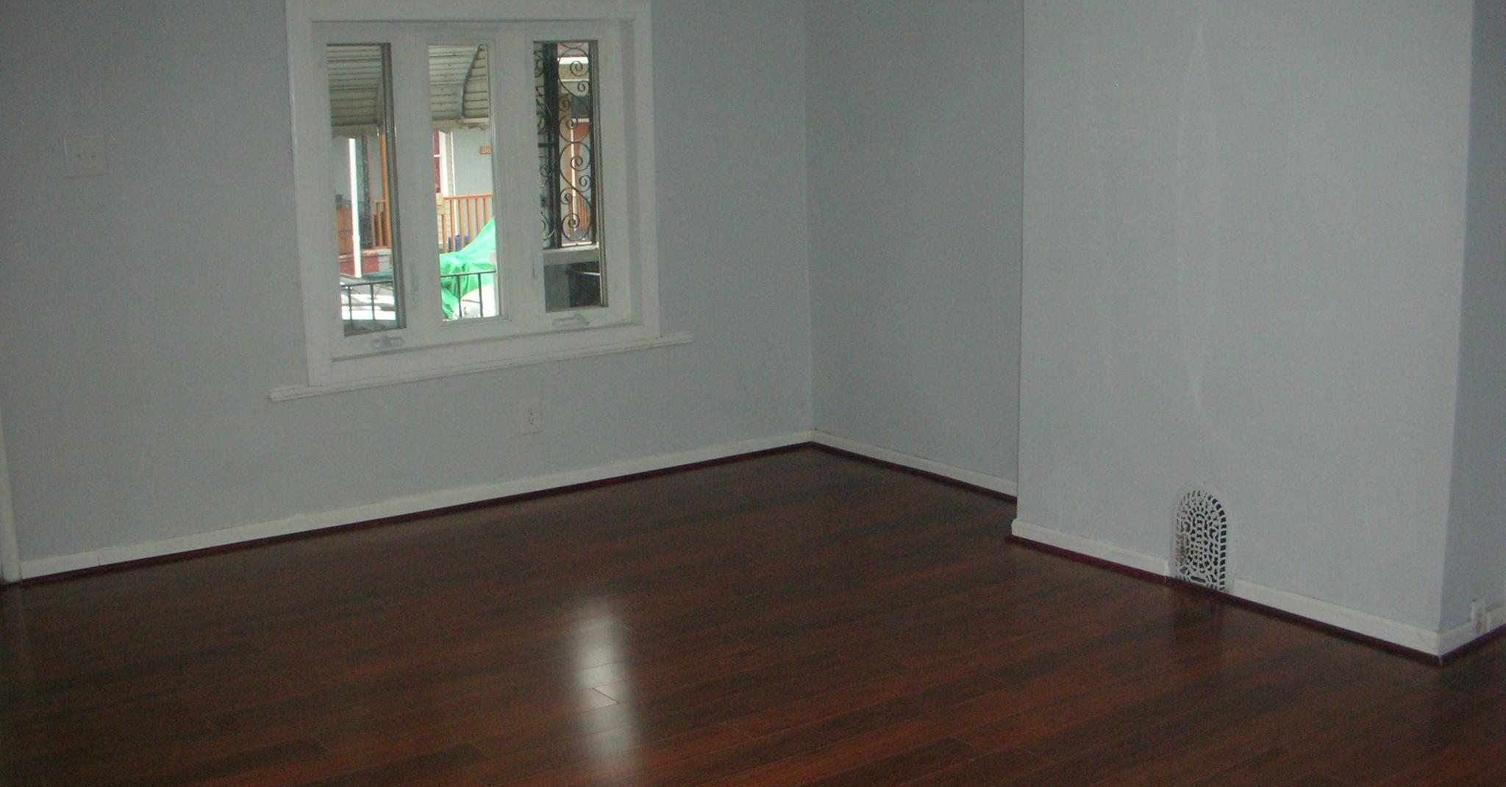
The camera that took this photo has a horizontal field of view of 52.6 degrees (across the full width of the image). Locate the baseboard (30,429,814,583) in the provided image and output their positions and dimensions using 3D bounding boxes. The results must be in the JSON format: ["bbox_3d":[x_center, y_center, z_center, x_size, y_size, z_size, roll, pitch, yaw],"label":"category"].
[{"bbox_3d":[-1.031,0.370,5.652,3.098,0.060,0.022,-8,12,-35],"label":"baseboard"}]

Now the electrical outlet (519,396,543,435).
[{"bbox_3d":[-0.846,0.086,5.750,0.078,0.119,0.012,-8,12,-35],"label":"electrical outlet"}]

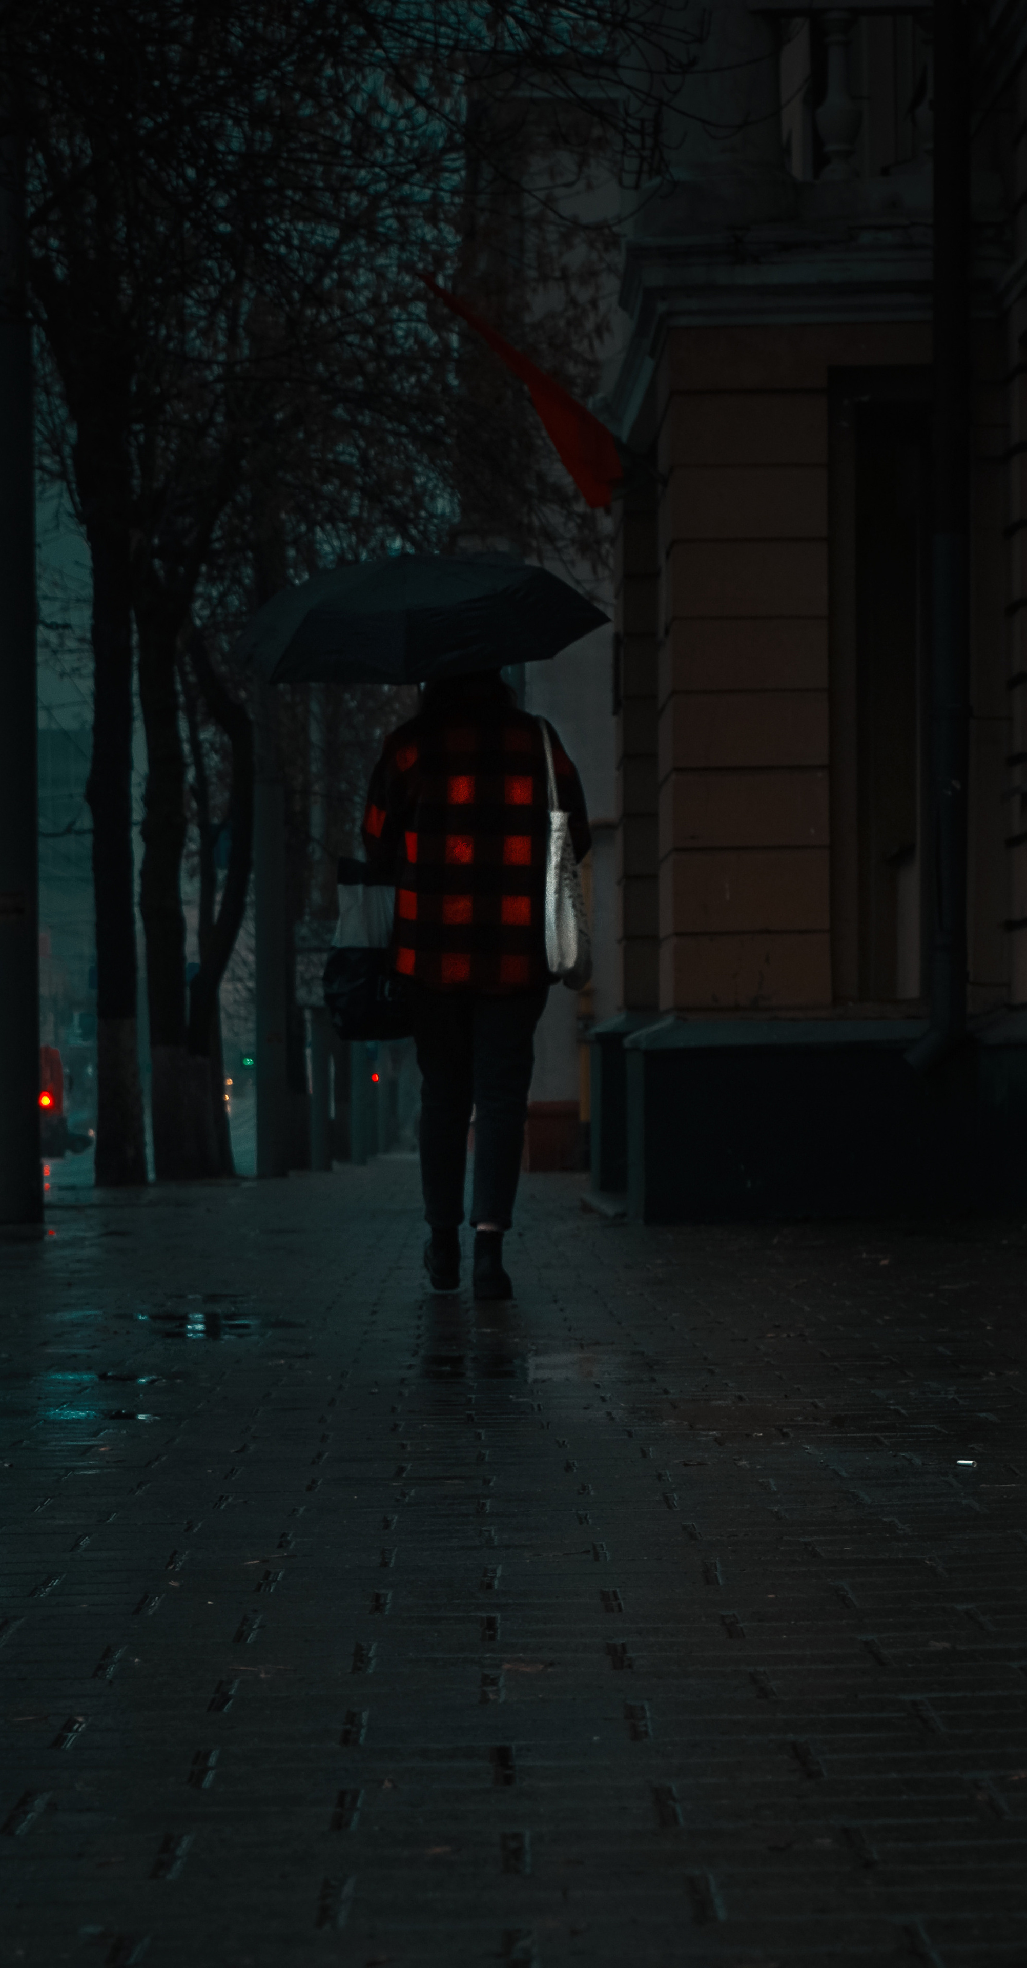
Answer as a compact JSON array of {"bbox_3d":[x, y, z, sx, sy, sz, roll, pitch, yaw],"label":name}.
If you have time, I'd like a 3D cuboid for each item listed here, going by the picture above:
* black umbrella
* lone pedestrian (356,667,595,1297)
[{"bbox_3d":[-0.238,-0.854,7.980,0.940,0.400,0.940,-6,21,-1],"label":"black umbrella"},{"bbox_3d":[-0.091,-0.069,7.970,0.560,1.660,0.420,0,-2,-1],"label":"lone pedestrian"}]

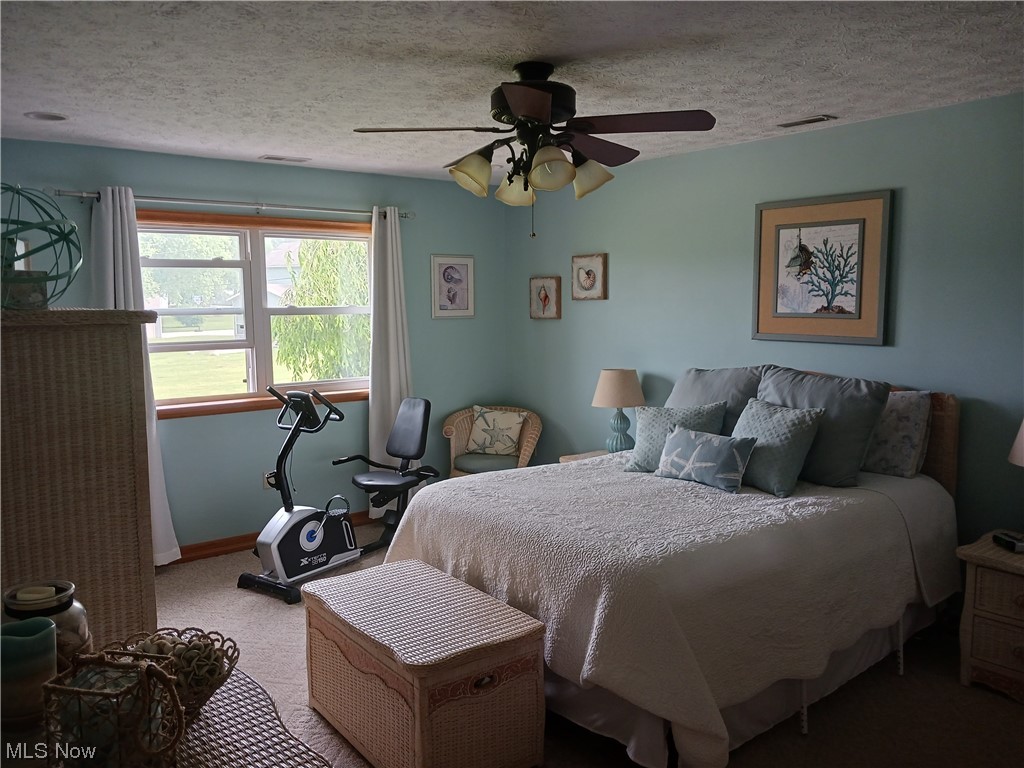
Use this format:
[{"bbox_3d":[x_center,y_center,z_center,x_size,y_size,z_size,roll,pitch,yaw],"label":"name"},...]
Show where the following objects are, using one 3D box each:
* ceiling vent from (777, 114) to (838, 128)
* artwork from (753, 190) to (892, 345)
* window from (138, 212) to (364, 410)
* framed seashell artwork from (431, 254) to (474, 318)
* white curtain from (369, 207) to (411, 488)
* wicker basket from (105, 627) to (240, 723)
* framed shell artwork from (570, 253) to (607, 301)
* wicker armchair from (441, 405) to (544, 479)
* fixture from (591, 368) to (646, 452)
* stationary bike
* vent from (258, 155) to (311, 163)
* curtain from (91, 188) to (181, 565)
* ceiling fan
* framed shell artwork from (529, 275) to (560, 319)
[{"bbox_3d":[1.417,-1.255,3.844,0.115,0.020,0.280,-5,8,-37],"label":"ceiling vent"},{"bbox_3d":[1.546,-0.573,4.056,0.035,0.725,0.742,-5,8,-37],"label":"artwork"},{"bbox_3d":[-1.566,-0.431,5.015,1.700,1.215,0.120,-5,8,-37],"label":"window"},{"bbox_3d":[-0.413,-0.697,5.757,0.365,0.453,0.025,-5,8,-37],"label":"framed seashell artwork"},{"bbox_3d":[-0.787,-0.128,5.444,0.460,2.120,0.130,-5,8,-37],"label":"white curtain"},{"bbox_3d":[-0.691,0.613,1.643,0.255,0.125,0.255,-5,8,-37],"label":"wicker basket"},{"bbox_3d":[0.525,-0.717,5.382,0.045,0.301,0.301,-5,8,-37],"label":"framed shell artwork"},{"bbox_3d":[-0.117,0.597,5.516,0.700,0.820,0.660,3,7,26],"label":"wicker armchair"},{"bbox_3d":[0.670,0.192,4.951,0.330,0.560,0.330,0,6,0],"label":"fixture"},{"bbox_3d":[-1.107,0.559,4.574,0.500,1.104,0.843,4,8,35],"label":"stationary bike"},{"bbox_3d":[-1.366,-1.347,4.815,0.290,0.020,0.135,-5,8,-37],"label":"vent"},{"bbox_3d":[-2.134,-0.010,4.516,0.400,2.130,0.120,-5,8,-37],"label":"curtain"},{"bbox_3d":[0.081,-0.912,2.902,1.320,0.480,1.270,0,7,4],"label":"ceiling fan"},{"bbox_3d":[0.239,-0.618,5.755,0.040,0.297,0.300,-5,8,-37],"label":"framed shell artwork"}]

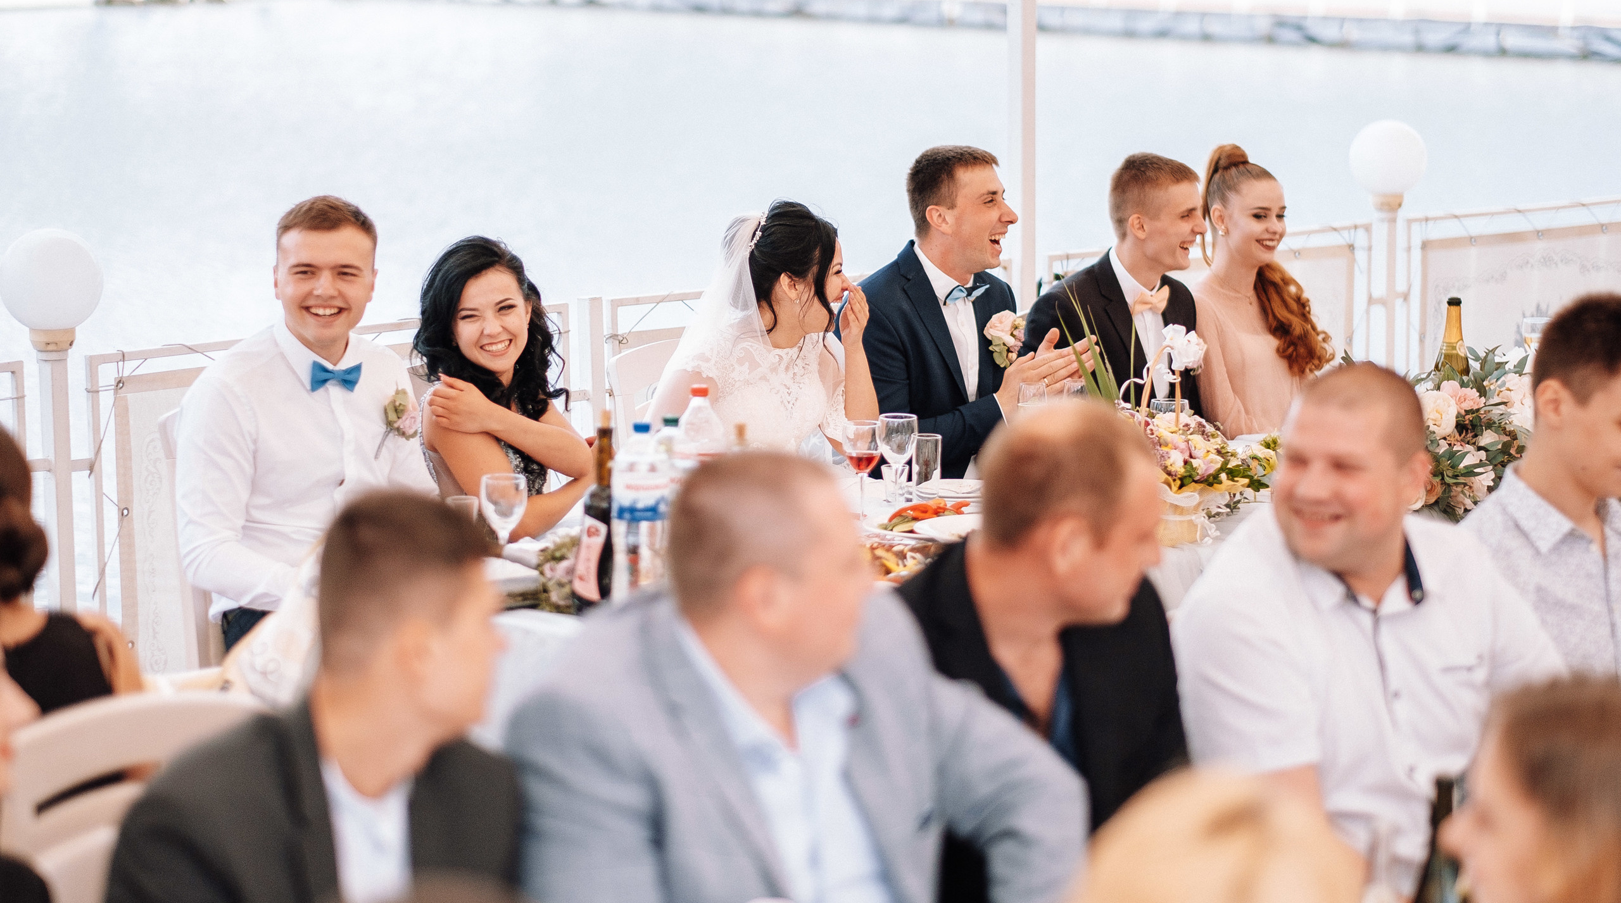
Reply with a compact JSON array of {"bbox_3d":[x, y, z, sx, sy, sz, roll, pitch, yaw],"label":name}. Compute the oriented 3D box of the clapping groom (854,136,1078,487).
[{"bbox_3d":[0.403,0.086,7.292,0.850,1.332,0.550,8,12,42],"label":"clapping groom"}]

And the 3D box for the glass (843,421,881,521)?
[{"bbox_3d":[0.095,0.032,6.935,0.071,0.188,0.071,0,9,0],"label":"glass"}]

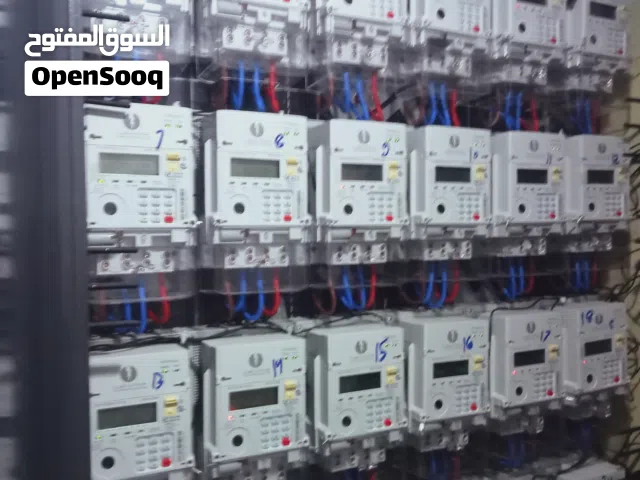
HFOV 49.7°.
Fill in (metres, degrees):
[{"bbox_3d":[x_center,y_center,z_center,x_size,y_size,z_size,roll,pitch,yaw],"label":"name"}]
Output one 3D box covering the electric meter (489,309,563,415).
[{"bbox_3d":[0.314,0.187,1.072,0.122,0.150,0.055,-1,2,-29],"label":"electric meter"}]

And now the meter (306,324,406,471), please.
[{"bbox_3d":[0.055,0.231,1.021,0.138,0.201,0.064,-2,2,-29],"label":"meter"}]

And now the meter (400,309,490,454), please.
[{"bbox_3d":[0.186,0.213,1.034,0.130,0.195,0.064,-1,2,-29],"label":"meter"}]

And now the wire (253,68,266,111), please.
[{"bbox_3d":[-0.082,-0.205,0.940,0.013,0.063,0.016,-1,2,-28],"label":"wire"}]

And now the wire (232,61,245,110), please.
[{"bbox_3d":[-0.109,-0.207,0.925,0.009,0.067,0.016,-1,2,-28],"label":"wire"}]

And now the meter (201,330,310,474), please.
[{"bbox_3d":[-0.089,0.236,0.942,0.138,0.201,0.064,-2,2,-29],"label":"meter"}]

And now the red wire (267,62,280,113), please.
[{"bbox_3d":[-0.059,-0.192,0.868,0.013,0.062,0.014,-1,2,-29],"label":"red wire"}]

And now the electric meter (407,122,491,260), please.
[{"bbox_3d":[0.203,-0.073,1.099,0.138,0.201,0.064,-2,2,-29],"label":"electric meter"}]

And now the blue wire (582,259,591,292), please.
[{"bbox_3d":[0.459,0.061,1.189,0.011,0.060,0.012,-1,2,-29],"label":"blue wire"}]

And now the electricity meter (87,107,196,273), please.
[{"bbox_3d":[-0.231,-0.062,0.862,0.138,0.201,0.064,-2,2,-29],"label":"electricity meter"}]

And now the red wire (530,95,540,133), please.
[{"bbox_3d":[0.340,-0.198,1.089,0.011,0.056,0.012,-1,2,-29],"label":"red wire"}]

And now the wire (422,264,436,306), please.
[{"bbox_3d":[0.174,0.072,1.097,0.017,0.067,0.016,-2,3,-29],"label":"wire"}]

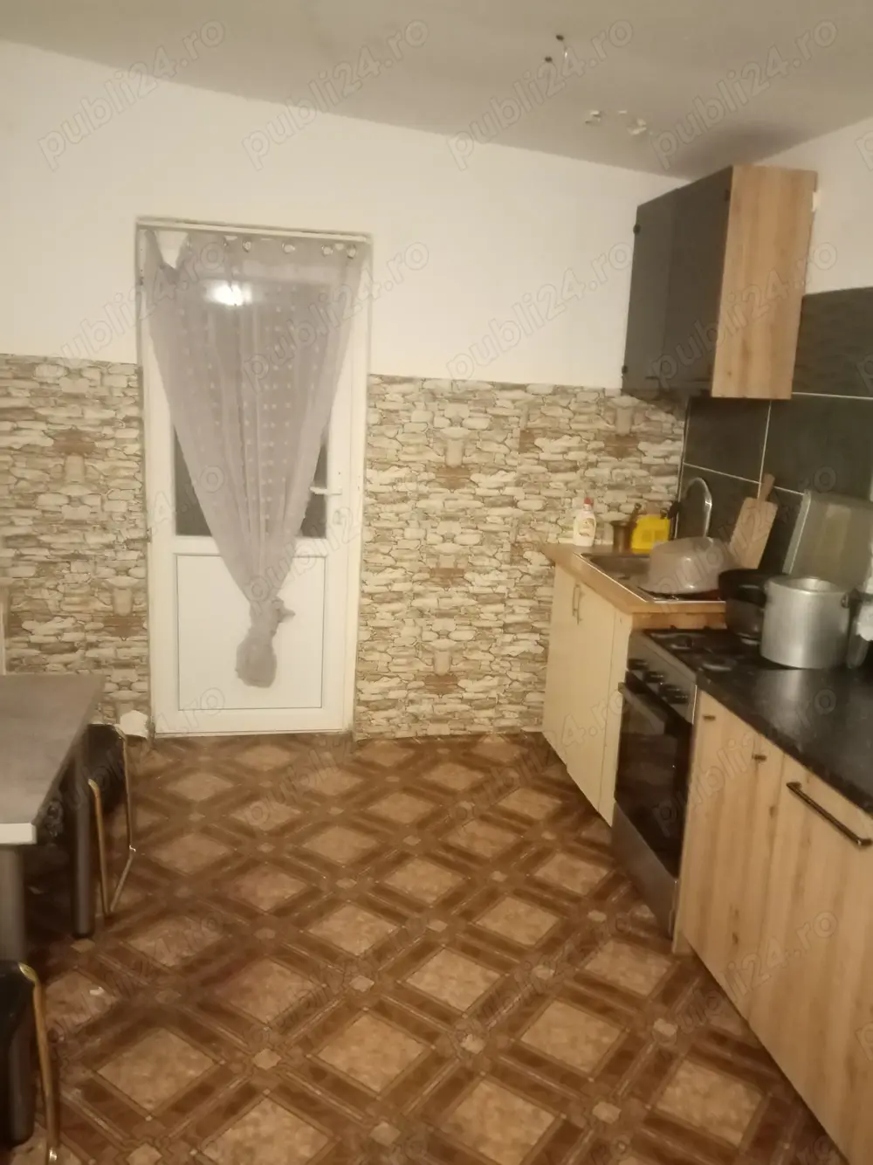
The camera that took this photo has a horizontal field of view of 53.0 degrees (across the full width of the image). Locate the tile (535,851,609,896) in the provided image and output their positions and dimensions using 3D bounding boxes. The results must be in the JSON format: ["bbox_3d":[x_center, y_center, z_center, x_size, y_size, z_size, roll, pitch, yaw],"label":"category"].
[{"bbox_3d":[0.451,0.974,2.917,0.188,0.010,0.188,11,15,33],"label":"tile"}]

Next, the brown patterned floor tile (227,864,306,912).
[{"bbox_3d":[-0.534,0.958,2.747,0.187,0.010,0.187,11,14,34],"label":"brown patterned floor tile"}]

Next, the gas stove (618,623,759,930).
[{"bbox_3d":[0.928,0.588,2.735,0.580,0.830,0.490,1,12,-9],"label":"gas stove"}]

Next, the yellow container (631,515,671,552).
[{"bbox_3d":[0.936,-0.210,3.811,0.134,0.148,0.085,1,12,-9],"label":"yellow container"}]

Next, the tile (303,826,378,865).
[{"bbox_3d":[-0.333,0.908,3.027,0.187,0.010,0.187,11,14,34],"label":"tile"}]

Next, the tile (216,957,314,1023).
[{"bbox_3d":[-0.430,1.032,2.220,0.176,0.010,0.176,11,15,34],"label":"tile"}]

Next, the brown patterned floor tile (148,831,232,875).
[{"bbox_3d":[-0.823,0.907,2.929,0.187,0.010,0.187,11,14,34],"label":"brown patterned floor tile"}]

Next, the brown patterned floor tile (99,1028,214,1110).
[{"bbox_3d":[-0.640,1.111,2.002,0.187,0.010,0.187,11,14,34],"label":"brown patterned floor tile"}]

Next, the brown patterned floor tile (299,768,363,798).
[{"bbox_3d":[-0.403,0.777,3.393,0.176,0.010,0.176,11,15,34],"label":"brown patterned floor tile"}]

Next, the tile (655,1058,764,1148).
[{"bbox_3d":[0.619,1.172,1.978,0.187,0.010,0.187,11,14,34],"label":"tile"}]

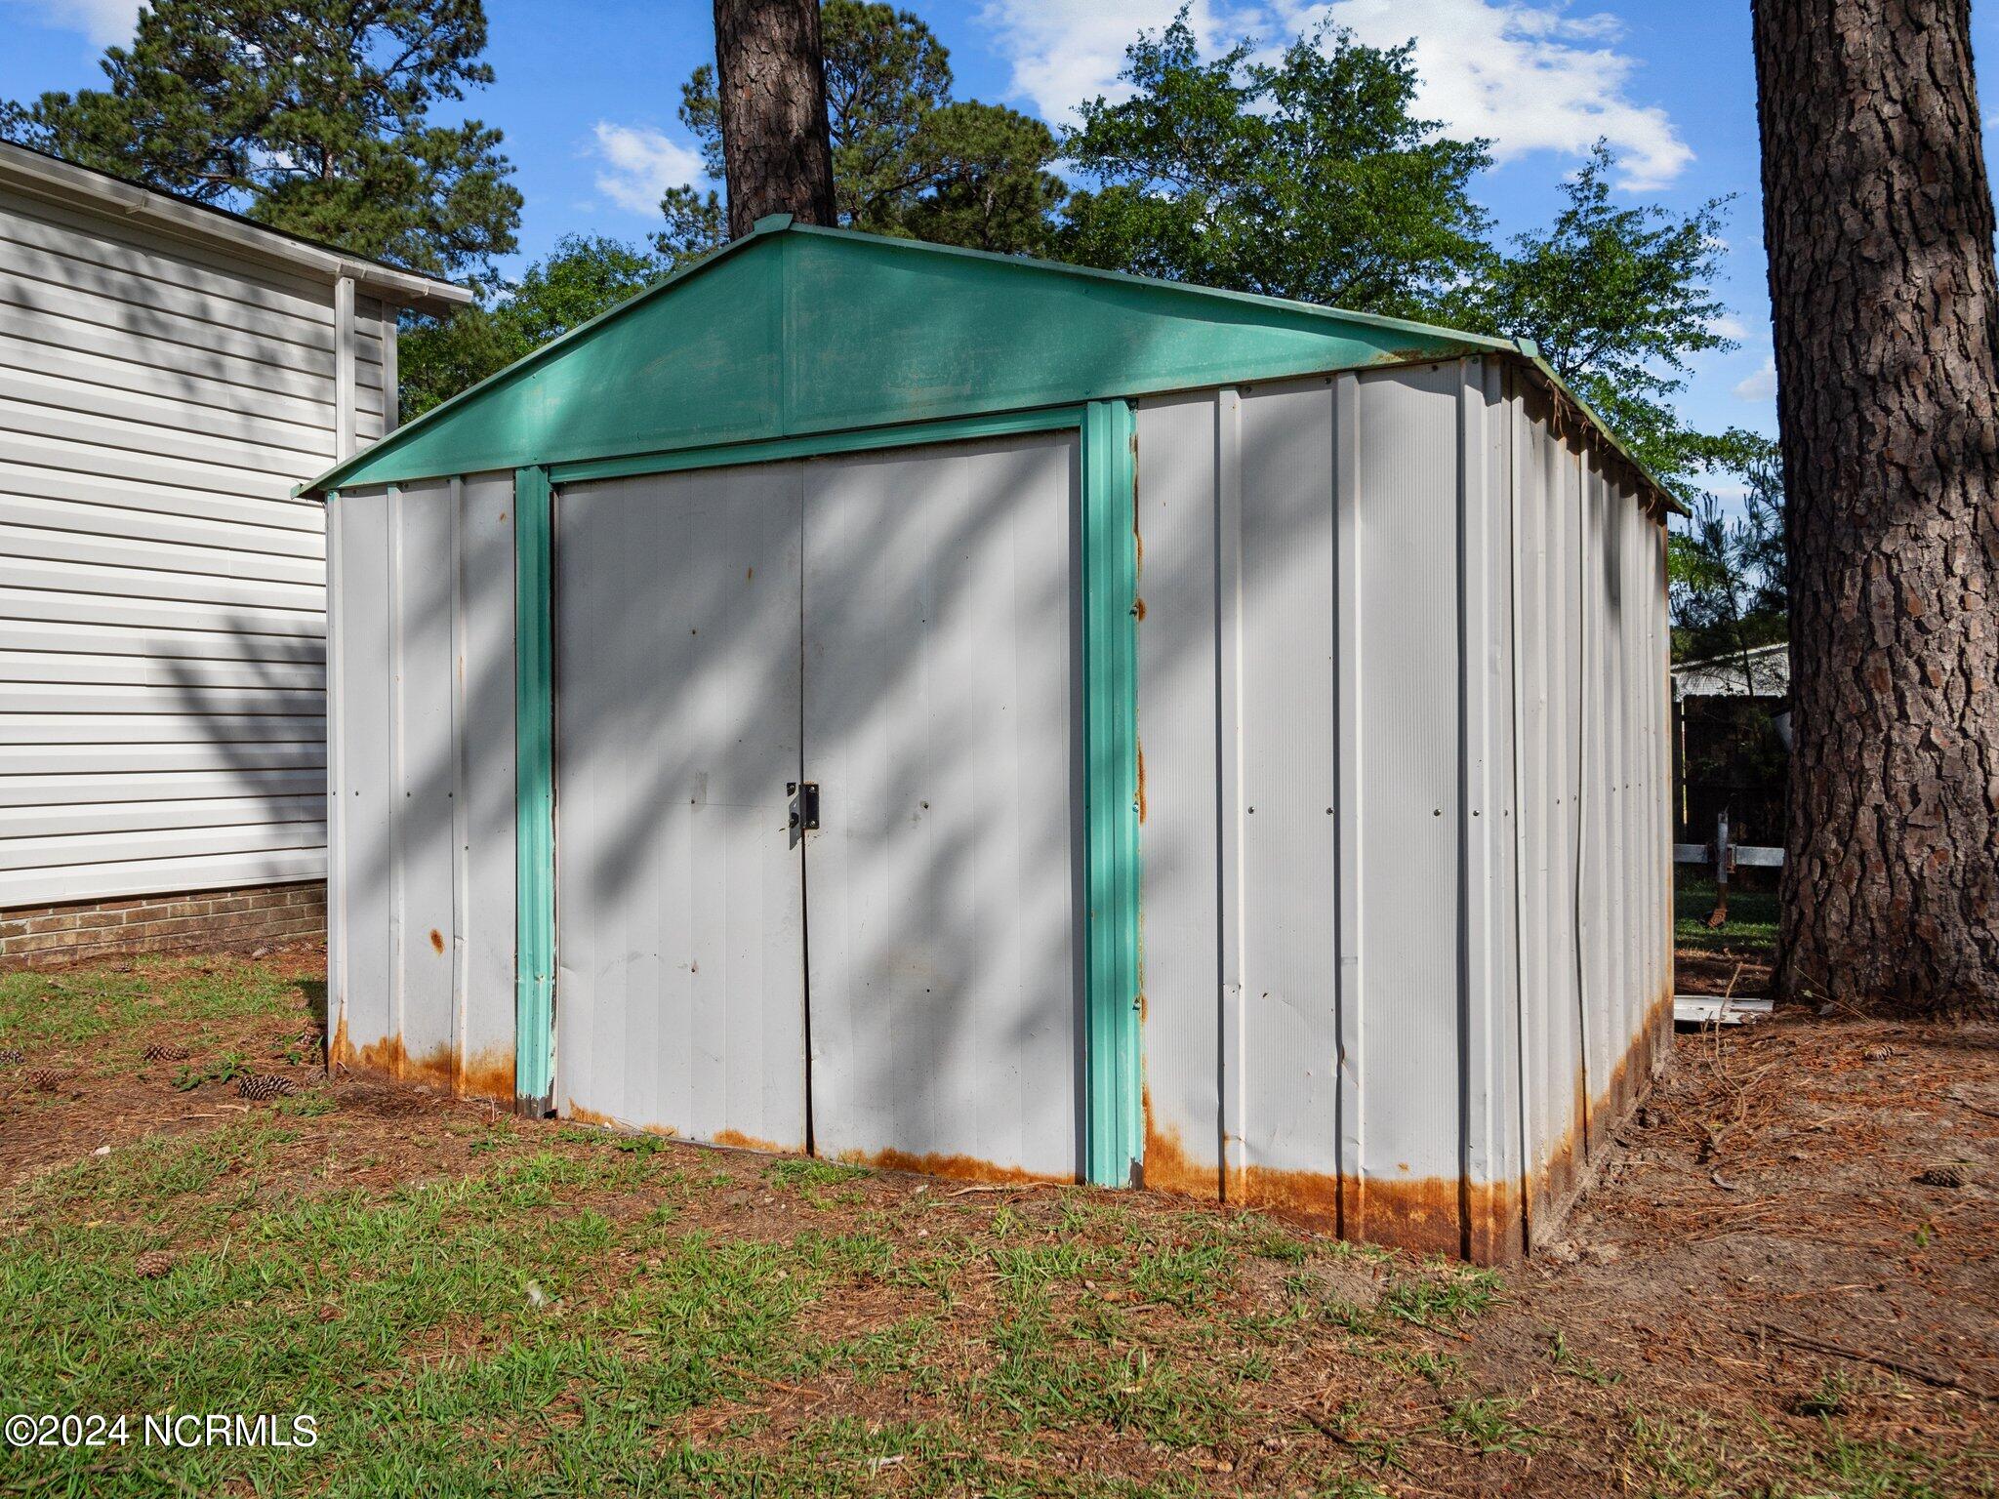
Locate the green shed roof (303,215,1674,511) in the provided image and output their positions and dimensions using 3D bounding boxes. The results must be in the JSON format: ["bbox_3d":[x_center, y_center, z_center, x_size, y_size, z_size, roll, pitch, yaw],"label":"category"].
[{"bbox_3d":[0.079,-0.912,4.477,3.167,0.486,2.274,0,1,30],"label":"green shed roof"}]

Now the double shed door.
[{"bbox_3d":[-0.433,0.118,3.532,1.400,1.499,0.050,0,1,30],"label":"double shed door"}]

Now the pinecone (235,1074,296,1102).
[{"bbox_3d":[-1.837,0.845,4.051,0.135,0.060,0.065,0,1,-6],"label":"pinecone"}]

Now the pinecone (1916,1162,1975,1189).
[{"bbox_3d":[1.912,0.863,3.275,0.105,0.050,0.055,0,1,14],"label":"pinecone"}]

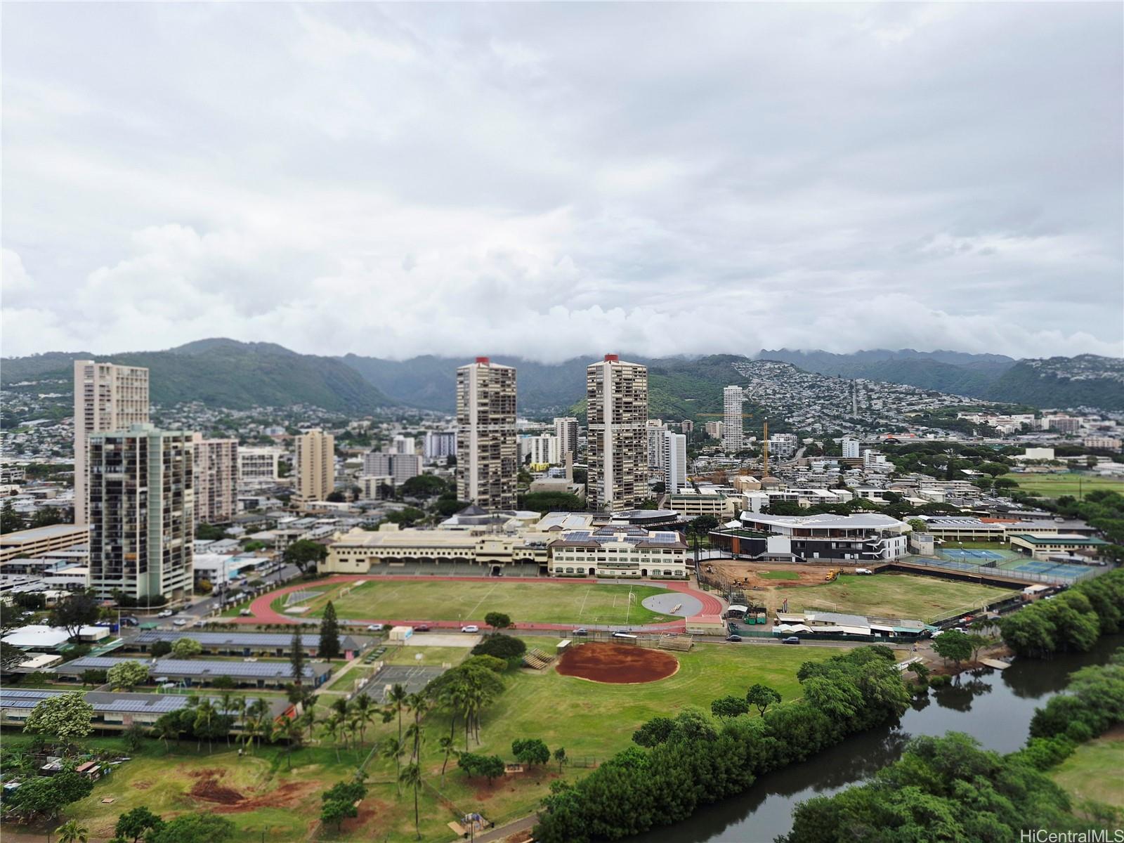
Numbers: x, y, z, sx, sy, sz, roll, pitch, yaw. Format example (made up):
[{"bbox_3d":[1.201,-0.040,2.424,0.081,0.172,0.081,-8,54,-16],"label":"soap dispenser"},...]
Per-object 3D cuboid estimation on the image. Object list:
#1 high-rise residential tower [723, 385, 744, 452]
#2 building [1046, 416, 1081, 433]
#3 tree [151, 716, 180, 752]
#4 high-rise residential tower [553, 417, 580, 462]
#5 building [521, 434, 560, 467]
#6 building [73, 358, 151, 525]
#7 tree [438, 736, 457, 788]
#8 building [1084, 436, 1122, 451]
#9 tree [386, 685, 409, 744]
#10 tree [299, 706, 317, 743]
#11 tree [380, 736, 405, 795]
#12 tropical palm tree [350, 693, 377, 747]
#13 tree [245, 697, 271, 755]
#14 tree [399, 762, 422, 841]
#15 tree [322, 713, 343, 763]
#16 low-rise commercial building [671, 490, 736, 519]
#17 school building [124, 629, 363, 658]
[{"bbox_3d":[265.222,-2.716,1155.000,27.000,104.000,25.000,0,0,5],"label":"high-rise residential tower"},{"bbox_3d":[1041.534,7.290,1550.000,60.000,34.000,22.000,-1,0,30],"label":"building"},{"bbox_3d":[-79.831,62.964,150.213,5.830,7.060,5.830,0,0,6],"label":"tree"},{"bbox_3d":[7.663,29.259,1185.000,28.000,70.000,27.000,-1,0,30],"label":"high-rise residential tower"},{"bbox_3d":[-28.950,41.110,985.000,41.000,48.640,26.000,0,0,-28],"label":"building"},{"bbox_3d":[-273.470,16.550,454.410,15.500,105.000,38.000,0,0,17],"label":"building"},{"bbox_3d":[-20.840,62.660,137.530,3.560,9.370,3.560,0,0,0],"label":"tree"},{"bbox_3d":[847.407,35.079,1170.000,24.000,20.000,42.000,0,0,-35],"label":"building"},{"bbox_3d":[-34.300,61.260,156.000,4.600,13.390,4.600,0,0,0],"label":"tree"},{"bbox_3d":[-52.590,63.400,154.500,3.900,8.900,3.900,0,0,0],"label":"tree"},{"bbox_3d":[-29.915,60.801,132.170,4.350,10.490,4.350,0,0,6],"label":"tree"},{"bbox_3d":[-40.279,60.685,151.580,5.520,11.050,5.520,0,0,6],"label":"tropical palm tree"},{"bbox_3d":[-60.976,60.844,150.102,5.470,11.030,5.470,0,0,6],"label":"tree"},{"bbox_3d":[-24.510,61.560,121.200,4.100,12.400,4.100,0,0,0],"label":"tree"},{"bbox_3d":[-45.170,62.610,147.700,4.170,9.720,4.170,0,0,0],"label":"tree"},{"bbox_3d":[96.100,58.000,516.830,42.000,19.000,34.000,0,0,5],"label":"low-rise commercial building"},{"bbox_3d":[-90.720,64.350,216.747,68.500,5.000,12.000,0,0,5],"label":"school building"}]

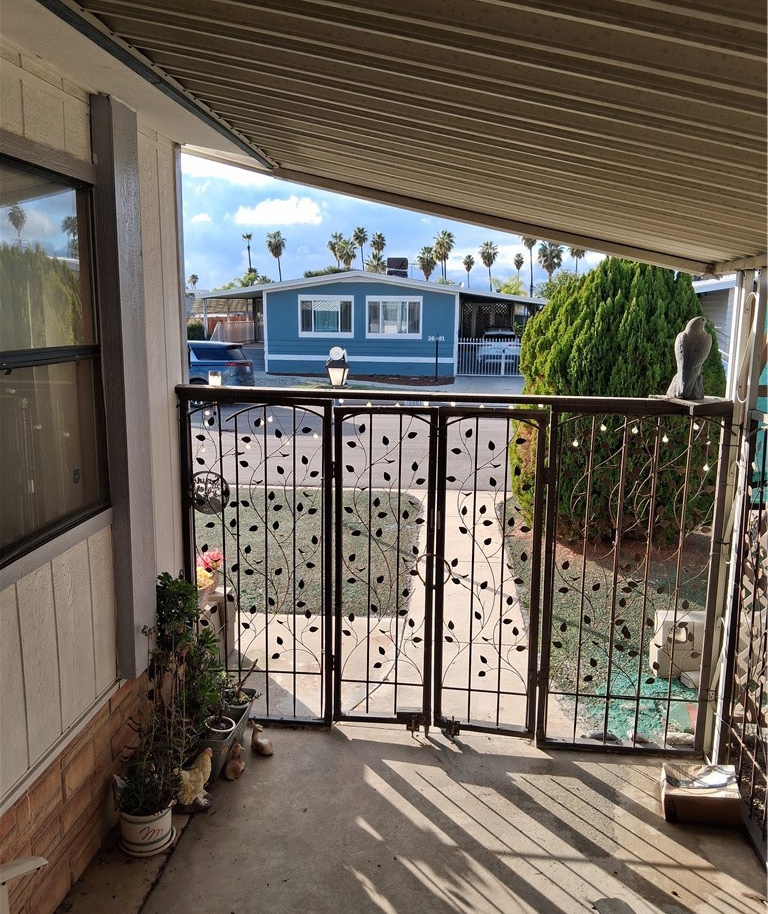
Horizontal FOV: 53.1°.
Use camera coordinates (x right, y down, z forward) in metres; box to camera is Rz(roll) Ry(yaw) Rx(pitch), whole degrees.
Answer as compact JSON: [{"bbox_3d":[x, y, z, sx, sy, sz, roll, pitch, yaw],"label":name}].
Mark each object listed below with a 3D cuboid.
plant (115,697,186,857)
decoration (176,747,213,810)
[{"bbox_3d":[-0.761,1.029,2.517,0.230,0.510,0.215,2,10,5],"label":"plant"},{"bbox_3d":[-0.681,1.143,2.737,0.150,0.209,0.100,1,10,3],"label":"decoration"}]

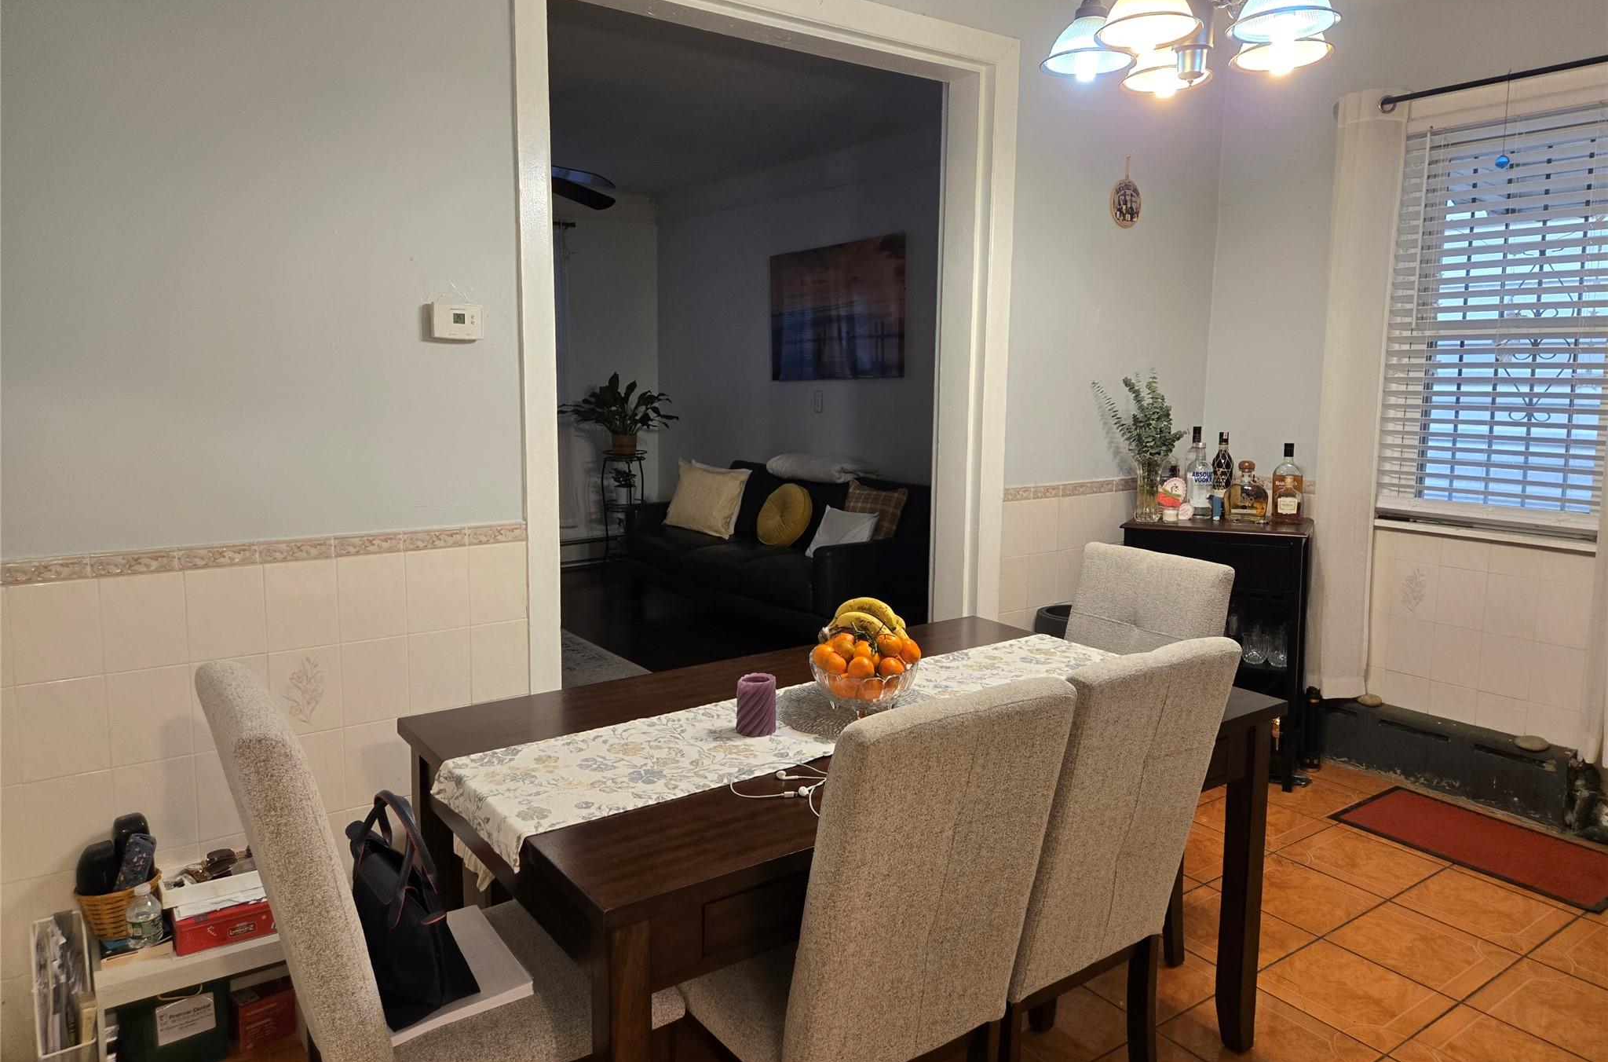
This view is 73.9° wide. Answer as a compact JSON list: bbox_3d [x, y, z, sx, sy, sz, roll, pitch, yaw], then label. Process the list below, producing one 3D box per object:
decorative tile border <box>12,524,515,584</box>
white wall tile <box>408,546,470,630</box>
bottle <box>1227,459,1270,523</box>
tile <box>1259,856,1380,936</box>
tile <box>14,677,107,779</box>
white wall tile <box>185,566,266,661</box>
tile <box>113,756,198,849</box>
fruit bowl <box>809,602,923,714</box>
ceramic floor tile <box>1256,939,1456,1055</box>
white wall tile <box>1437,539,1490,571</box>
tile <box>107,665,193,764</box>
[{"bbox_3d":[-1.130,0.045,2.353,1.110,0.048,0.012,-5,10,-36],"label":"decorative tile border"},{"bbox_3d":[-0.877,0.144,2.559,0.150,0.200,0.010,-5,10,-36],"label":"white wall tile"},{"bbox_3d":[1.669,-0.155,4.032,0.140,0.222,0.090,4,9,20],"label":"bottle"},{"bbox_3d":[1.362,1.006,2.962,0.335,0.010,0.335,-5,10,-34],"label":"tile"},{"bbox_3d":[-1.485,0.396,2.148,0.150,0.200,0.010,-5,10,-36],"label":"tile"},{"bbox_3d":[-1.240,0.178,2.296,0.150,0.200,0.010,-5,10,-36],"label":"white wall tile"},{"bbox_3d":[-1.365,0.582,2.262,0.150,0.200,0.010,-6,11,-36],"label":"tile"},{"bbox_3d":[0.120,0.245,2.099,0.220,0.220,0.220,1,9,0],"label":"fruit bowl"},{"bbox_3d":[1.299,1.092,2.536,0.345,0.010,0.340,-5,10,-35],"label":"ceramic floor tile"},{"bbox_3d":[2.246,0.075,3.620,0.010,0.118,0.151,-5,10,-35],"label":"white wall tile"},{"bbox_3d":[-1.363,0.385,2.234,0.150,0.200,0.010,-6,11,-36],"label":"tile"}]

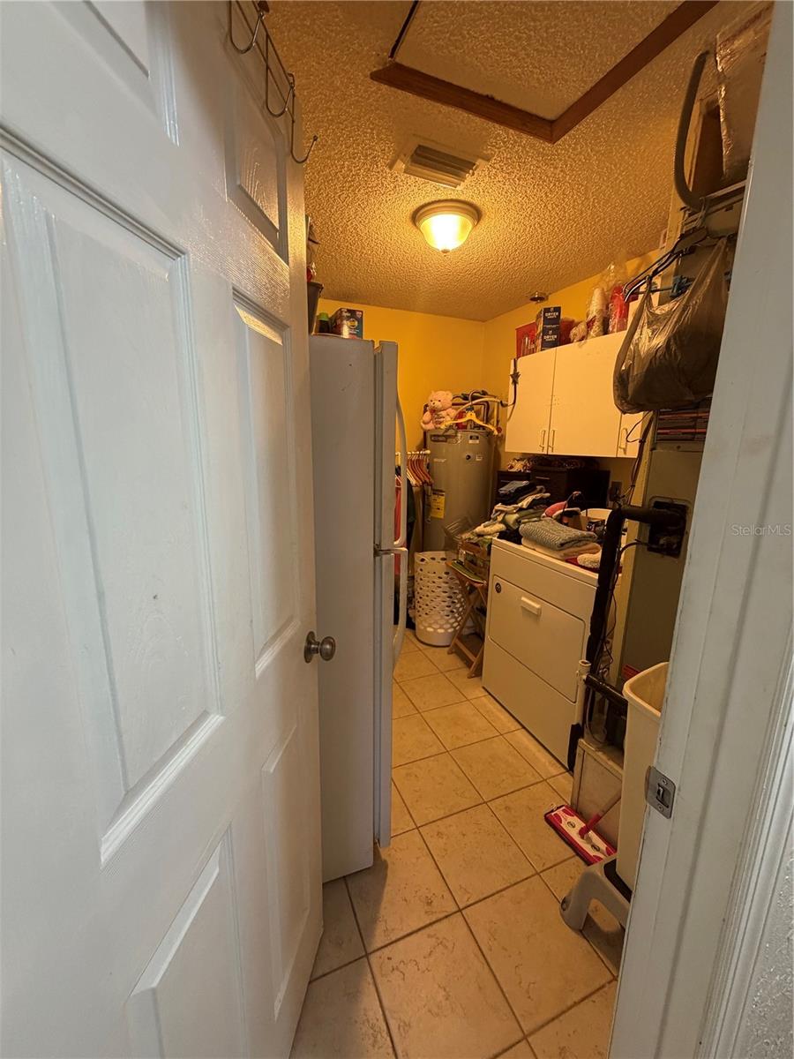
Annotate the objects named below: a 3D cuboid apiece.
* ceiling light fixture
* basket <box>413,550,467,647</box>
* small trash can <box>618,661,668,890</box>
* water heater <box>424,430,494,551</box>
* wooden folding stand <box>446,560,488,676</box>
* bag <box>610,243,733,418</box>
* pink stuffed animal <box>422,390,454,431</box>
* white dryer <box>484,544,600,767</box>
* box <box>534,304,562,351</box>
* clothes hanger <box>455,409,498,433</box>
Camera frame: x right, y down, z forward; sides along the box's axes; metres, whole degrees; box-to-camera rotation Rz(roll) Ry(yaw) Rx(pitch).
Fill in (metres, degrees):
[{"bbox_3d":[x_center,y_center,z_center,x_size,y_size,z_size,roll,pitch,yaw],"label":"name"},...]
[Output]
[{"bbox_3d":[0.218,-1.305,1.898,0.310,0.150,0.310,1,12,0],"label":"ceiling light fixture"},{"bbox_3d":[0.315,0.504,3.193,0.385,0.620,0.385,1,12,0],"label":"basket"},{"bbox_3d":[0.799,0.731,1.228,0.360,0.575,0.280,-4,13,-23],"label":"small trash can"},{"bbox_3d":[0.499,-0.019,3.494,0.500,1.520,0.500,3,12,8],"label":"water heater"},{"bbox_3d":[0.593,0.578,2.829,0.400,0.640,0.480,-4,13,-23],"label":"wooden folding stand"},{"bbox_3d":[0.774,-0.537,1.199,0.210,0.430,0.350,-4,13,-23],"label":"bag"},{"bbox_3d":[0.307,-0.886,3.183,0.240,0.290,0.200,5,13,17],"label":"pink stuffed animal"},{"bbox_3d":[1.001,0.538,2.313,0.710,0.950,0.735,-4,13,-23],"label":"white dryer"},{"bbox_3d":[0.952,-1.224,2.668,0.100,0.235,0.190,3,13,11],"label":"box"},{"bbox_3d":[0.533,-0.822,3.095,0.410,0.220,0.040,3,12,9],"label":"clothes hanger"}]

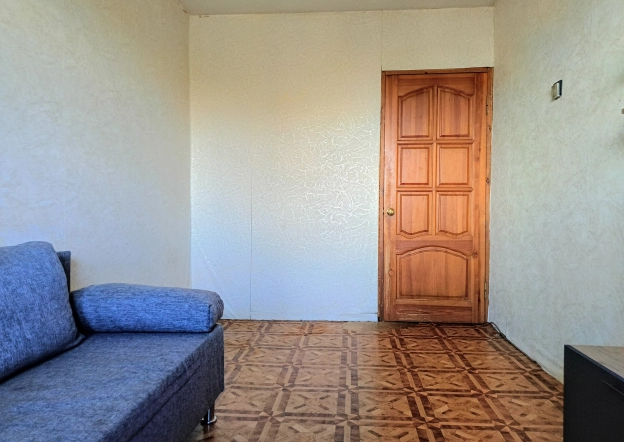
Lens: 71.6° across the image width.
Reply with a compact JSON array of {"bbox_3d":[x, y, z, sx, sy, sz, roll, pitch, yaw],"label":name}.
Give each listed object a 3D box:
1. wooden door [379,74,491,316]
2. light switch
[{"bbox_3d":[0.992,-0.195,3.505,0.880,2.040,0.100,0,1,5],"label":"wooden door"},{"bbox_3d":[1.330,-0.713,2.353,0.026,0.085,0.083,0,1,5],"label":"light switch"}]

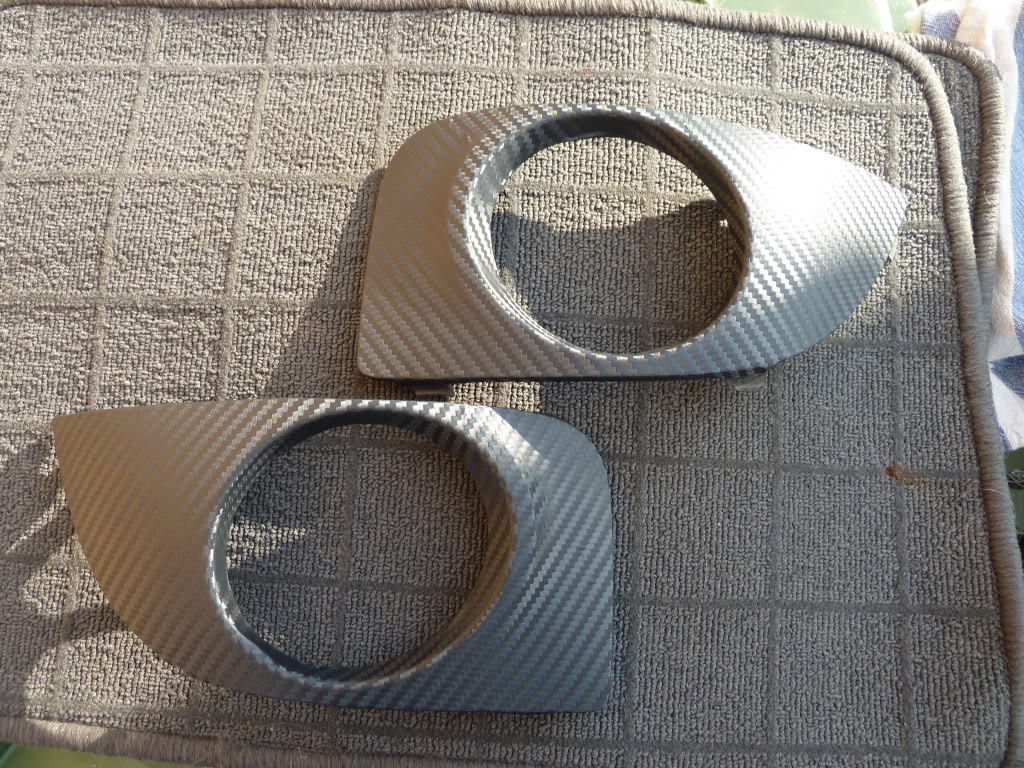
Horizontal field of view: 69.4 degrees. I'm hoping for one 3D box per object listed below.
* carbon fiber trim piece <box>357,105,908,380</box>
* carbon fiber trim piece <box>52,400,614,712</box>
[{"bbox_3d":[0.057,-0.057,0.322,0.240,0.055,0.117,2,82,-1],"label":"carbon fiber trim piece"},{"bbox_3d":[-0.075,0.069,0.300,0.234,0.055,0.122,2,82,-1],"label":"carbon fiber trim piece"}]

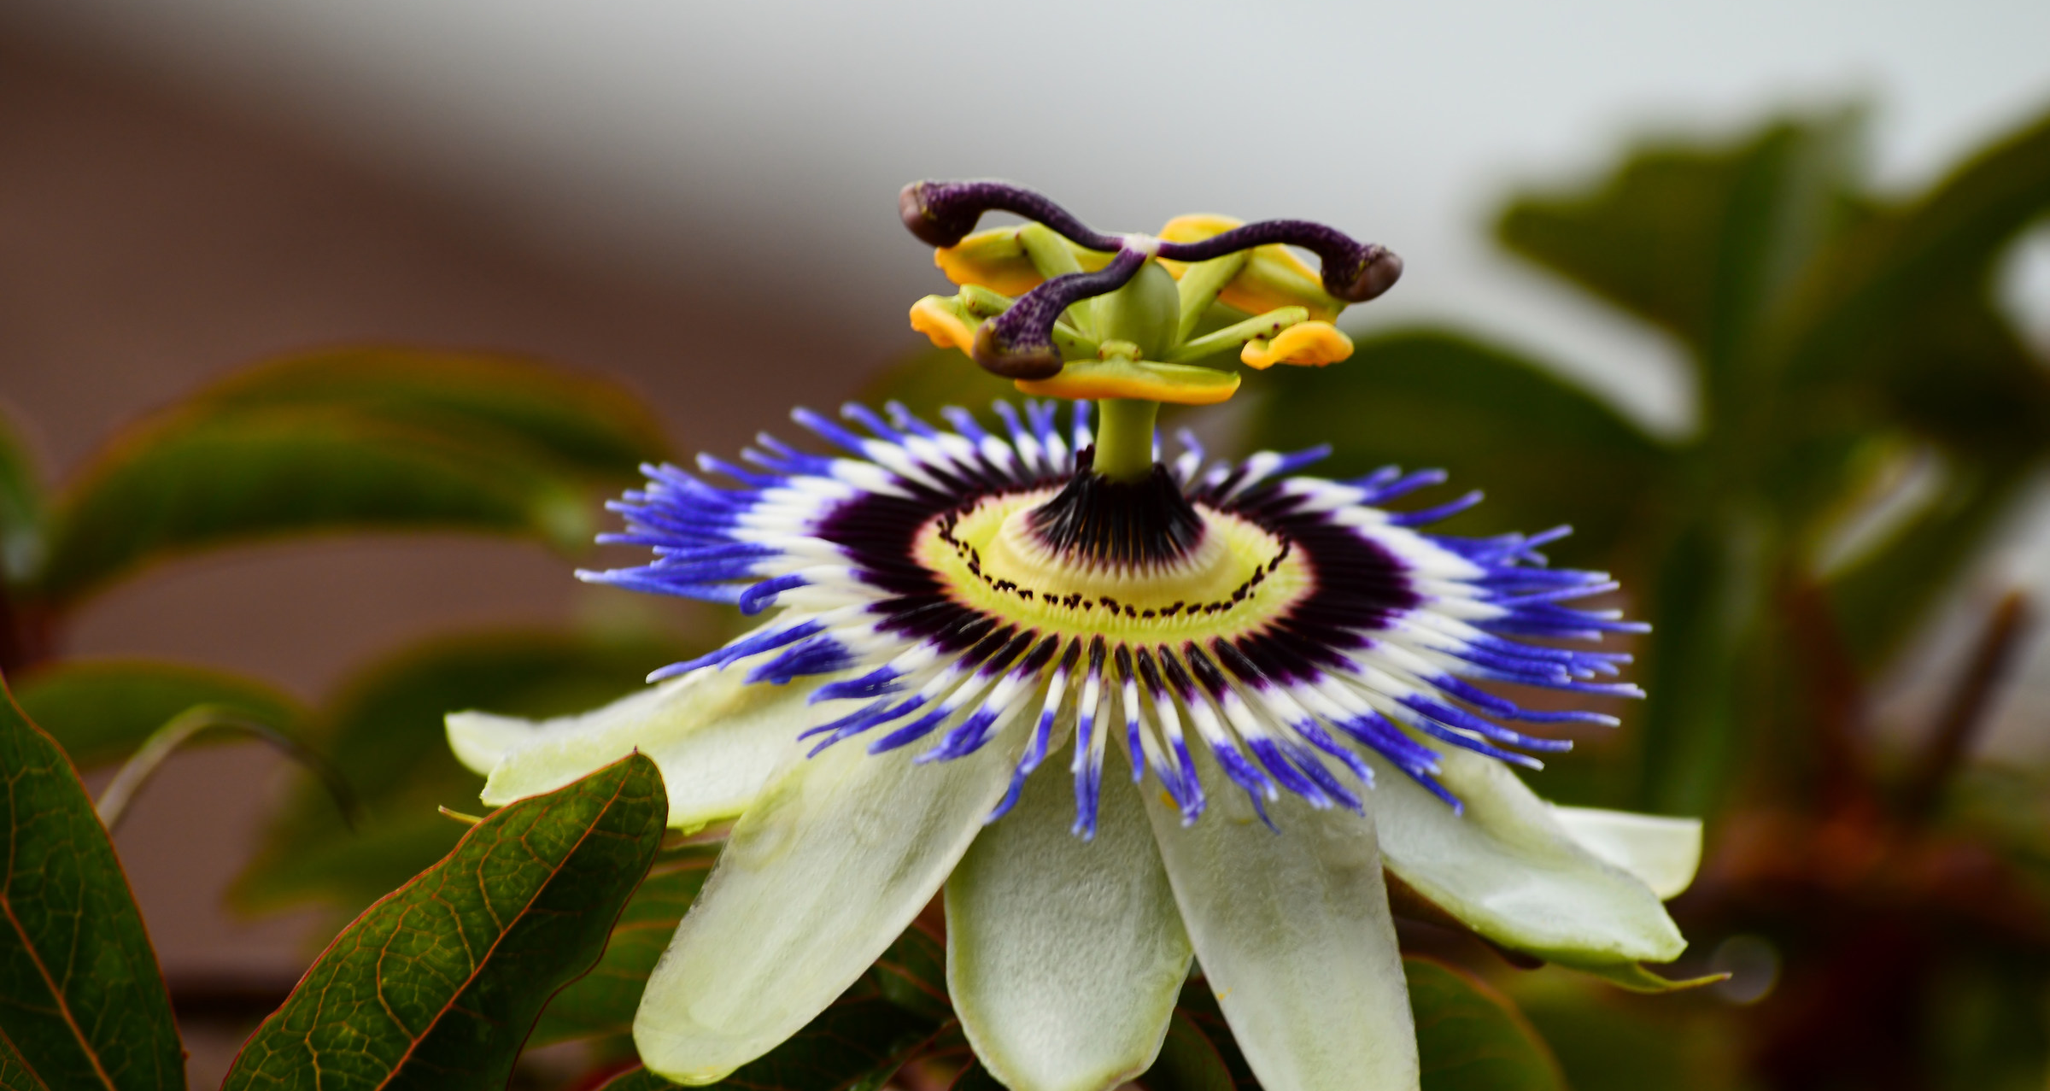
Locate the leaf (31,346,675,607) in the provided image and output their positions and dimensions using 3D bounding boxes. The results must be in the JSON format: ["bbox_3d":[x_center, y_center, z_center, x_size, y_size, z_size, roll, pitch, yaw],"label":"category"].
[{"bbox_3d":[-0.049,-0.005,1.190,0.046,0.011,0.018,-7,30,0],"label":"leaf"}]

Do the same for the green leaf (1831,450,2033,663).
[{"bbox_3d":[0.068,0.001,1.220,0.018,0.007,0.009,-40,39,-4],"label":"green leaf"}]

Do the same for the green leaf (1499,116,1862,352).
[{"bbox_3d":[0.051,-0.024,1.260,0.028,0.010,0.017,-9,38,-2],"label":"green leaf"}]

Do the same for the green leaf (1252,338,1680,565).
[{"bbox_3d":[0.032,-0.007,1.180,0.029,0.009,0.017,-3,34,0],"label":"green leaf"}]

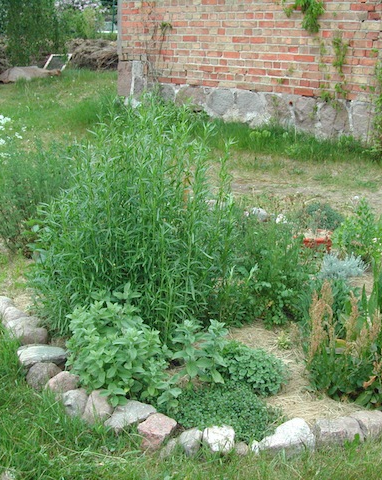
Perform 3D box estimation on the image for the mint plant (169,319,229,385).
[{"bbox_3d":[0.036,0.467,2.970,0.250,0.250,0.230,1,17,1],"label":"mint plant"}]

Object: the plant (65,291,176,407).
[{"bbox_3d":[-0.291,0.440,2.900,0.450,0.380,0.420,-1,17,-6],"label":"plant"}]

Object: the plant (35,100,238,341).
[{"bbox_3d":[-0.299,-0.172,3.720,1.030,1.030,0.920,-1,17,-5],"label":"plant"}]

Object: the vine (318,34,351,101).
[{"bbox_3d":[1.256,-1.565,6.381,0.130,0.600,0.380,-13,21,-38],"label":"vine"}]

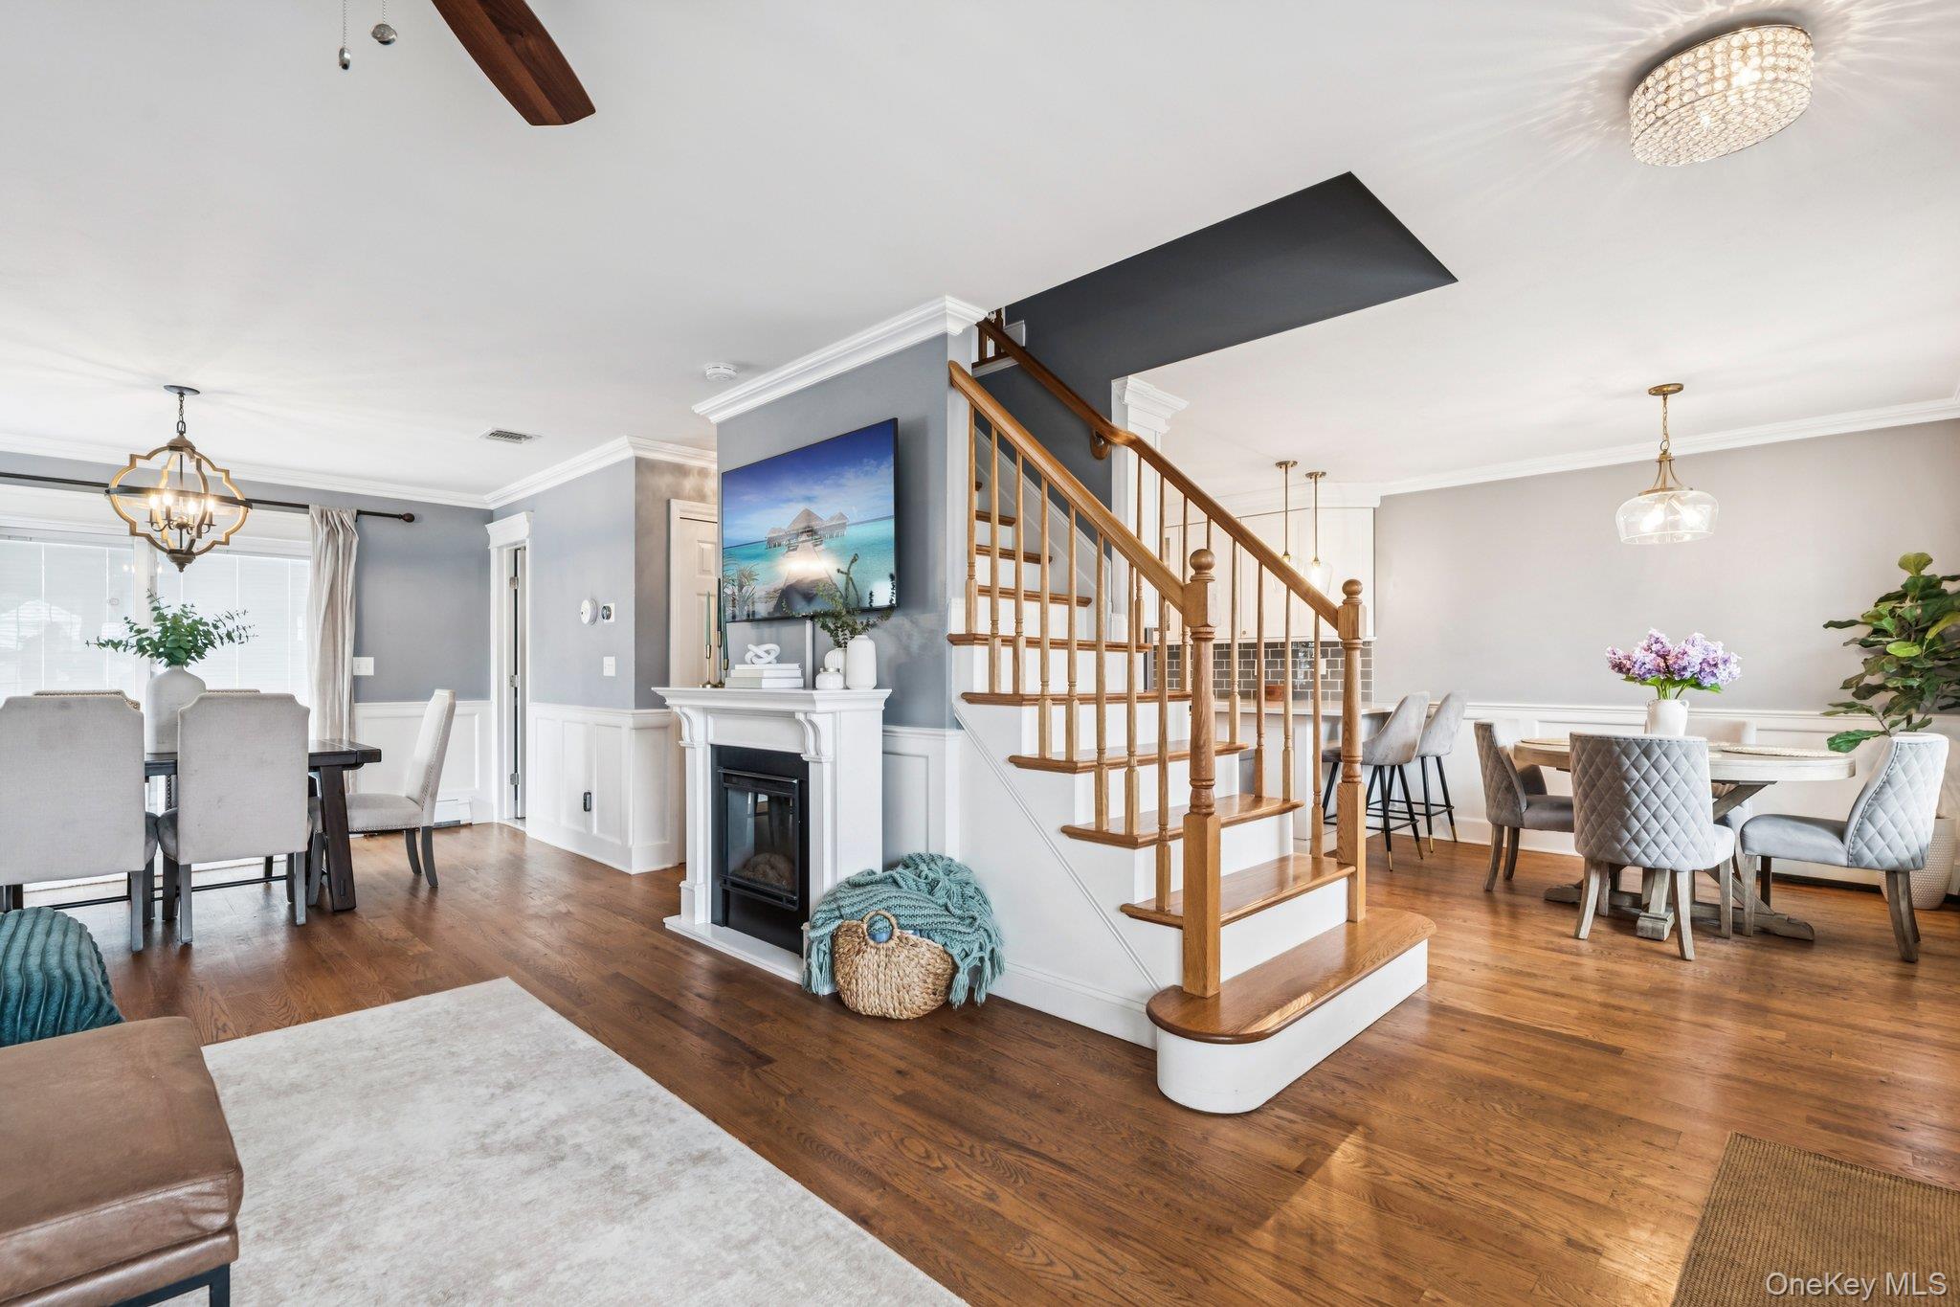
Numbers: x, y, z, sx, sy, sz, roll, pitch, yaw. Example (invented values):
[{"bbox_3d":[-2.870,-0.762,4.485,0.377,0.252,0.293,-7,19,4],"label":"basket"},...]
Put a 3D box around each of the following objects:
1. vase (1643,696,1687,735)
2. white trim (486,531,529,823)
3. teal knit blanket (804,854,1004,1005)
[{"bbox_3d":[3.234,0.324,4.113,0.154,0.233,0.154,-1,-1,44],"label":"vase"},{"bbox_3d":[-3.419,0.156,6.290,0.870,2.220,0.130,-1,-1,44],"label":"white trim"},{"bbox_3d":[-0.223,0.930,3.008,0.640,0.480,0.400,0,-1,10],"label":"teal knit blanket"}]

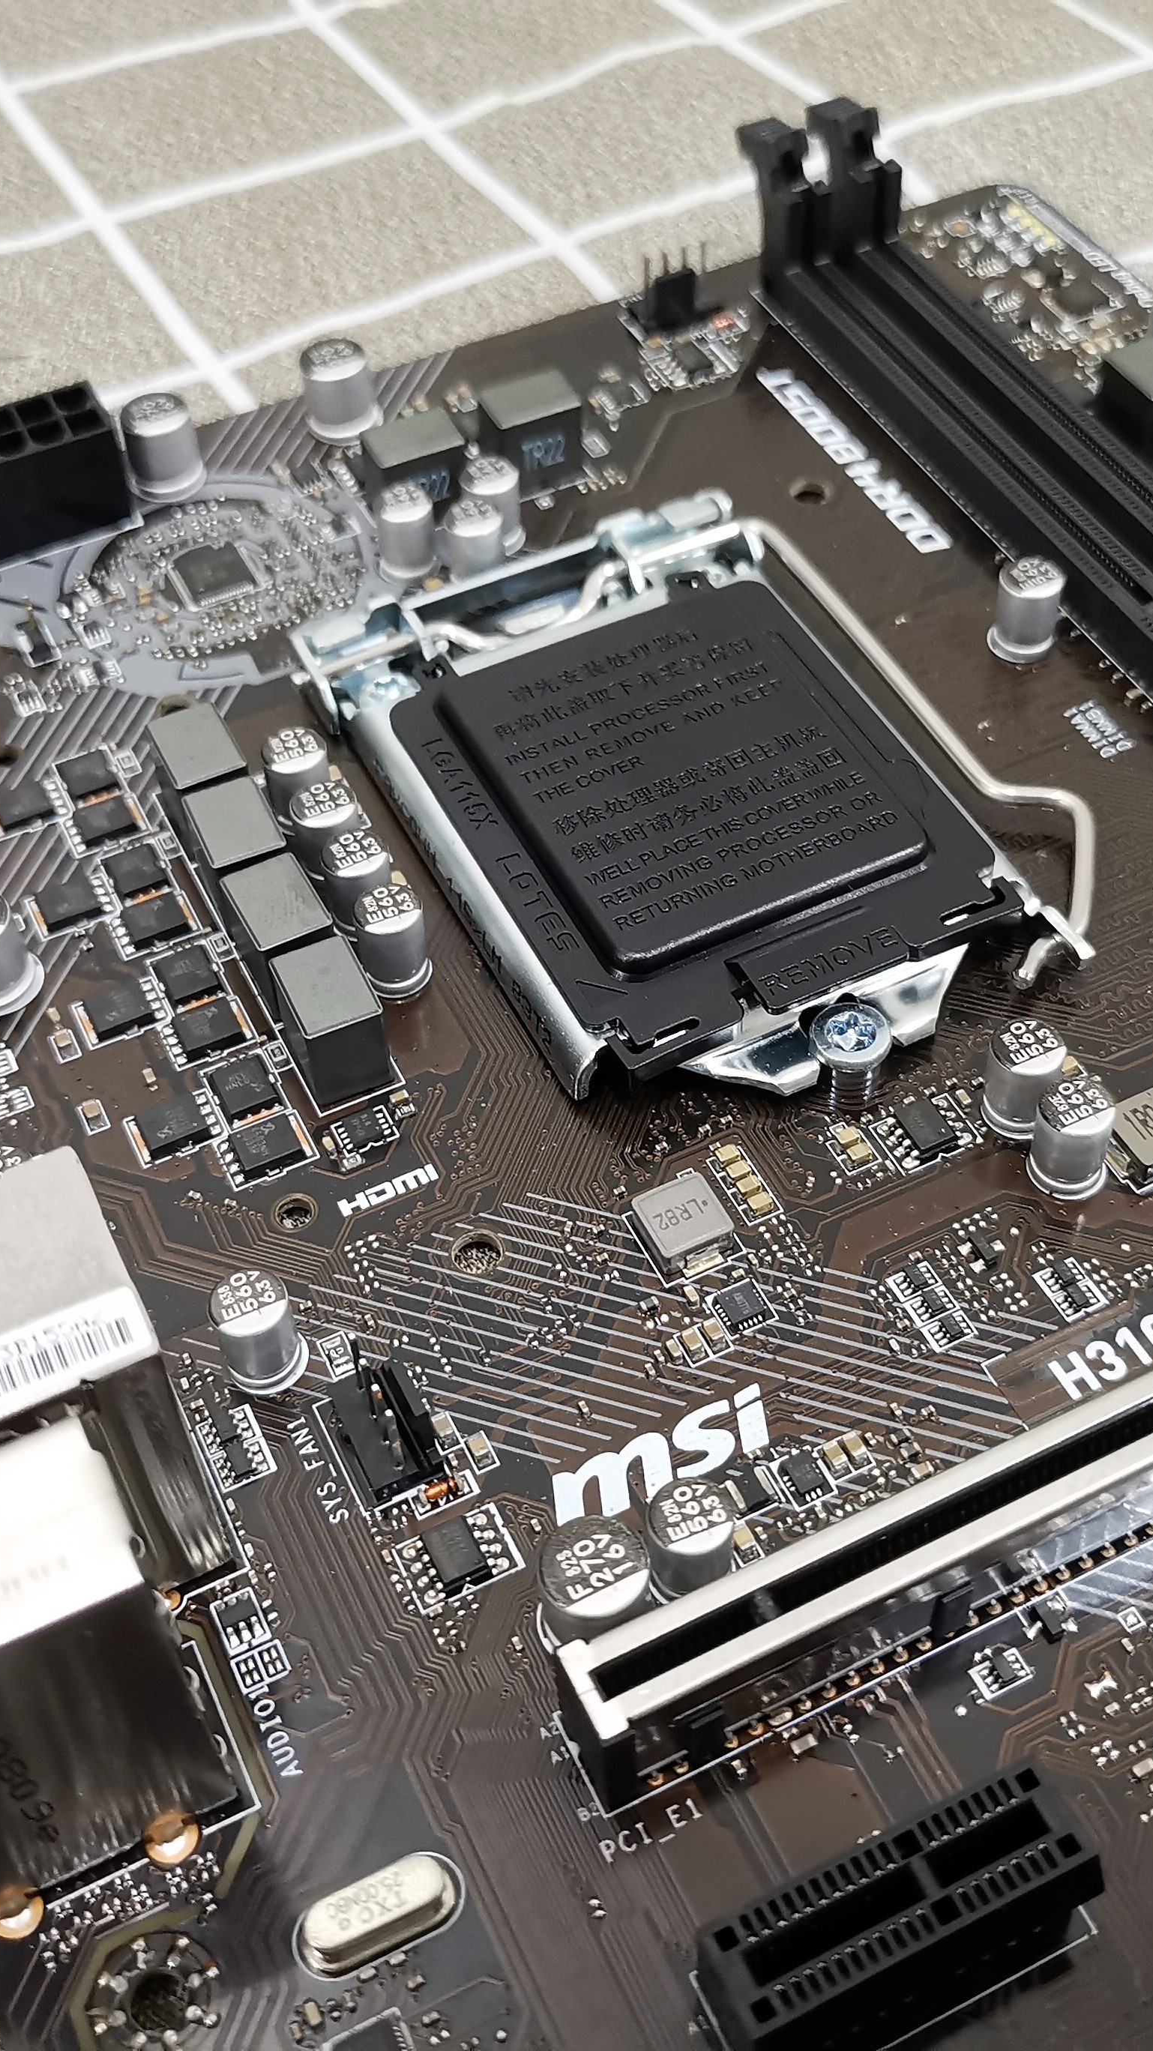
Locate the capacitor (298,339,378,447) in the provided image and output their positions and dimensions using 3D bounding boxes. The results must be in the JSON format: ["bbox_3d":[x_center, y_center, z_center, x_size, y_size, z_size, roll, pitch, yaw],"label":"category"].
[{"bbox_3d":[-0.028,-0.074,0.247,0.008,0.008,0.008,-1,51,1],"label":"capacitor"}]

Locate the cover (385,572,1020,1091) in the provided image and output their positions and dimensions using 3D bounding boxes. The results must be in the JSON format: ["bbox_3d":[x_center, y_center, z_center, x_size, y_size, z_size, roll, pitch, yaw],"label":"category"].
[{"bbox_3d":[0.010,-0.022,0.202,0.043,0.004,0.056,-22,53,-15],"label":"cover"}]

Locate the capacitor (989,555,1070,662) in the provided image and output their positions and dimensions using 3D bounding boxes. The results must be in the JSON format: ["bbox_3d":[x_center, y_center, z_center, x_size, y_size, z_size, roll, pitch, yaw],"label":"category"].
[{"bbox_3d":[0.047,-0.043,0.220,0.007,0.008,0.007,-1,51,1],"label":"capacitor"}]

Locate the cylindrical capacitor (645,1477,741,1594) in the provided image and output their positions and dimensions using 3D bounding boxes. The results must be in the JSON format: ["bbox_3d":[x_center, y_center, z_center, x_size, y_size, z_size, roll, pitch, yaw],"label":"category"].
[{"bbox_3d":[0.008,0.038,0.157,0.006,0.008,0.006,-1,51,1],"label":"cylindrical capacitor"}]

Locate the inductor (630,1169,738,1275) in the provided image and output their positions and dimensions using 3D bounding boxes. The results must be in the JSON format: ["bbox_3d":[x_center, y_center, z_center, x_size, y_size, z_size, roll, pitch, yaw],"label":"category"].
[{"bbox_3d":[0.009,0.017,0.177,0.006,0.003,0.007,-22,54,-15],"label":"inductor"}]

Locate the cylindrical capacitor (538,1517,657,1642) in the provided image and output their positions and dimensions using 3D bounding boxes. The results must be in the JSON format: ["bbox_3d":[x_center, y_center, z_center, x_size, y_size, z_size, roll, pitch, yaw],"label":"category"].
[{"bbox_3d":[0.001,0.041,0.155,0.008,0.008,0.008,-1,51,1],"label":"cylindrical capacitor"}]

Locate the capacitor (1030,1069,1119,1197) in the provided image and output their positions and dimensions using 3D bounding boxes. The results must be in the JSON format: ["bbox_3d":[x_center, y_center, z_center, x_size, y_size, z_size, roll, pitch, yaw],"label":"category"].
[{"bbox_3d":[0.041,0.009,0.178,0.006,0.008,0.006,-1,51,2],"label":"capacitor"}]

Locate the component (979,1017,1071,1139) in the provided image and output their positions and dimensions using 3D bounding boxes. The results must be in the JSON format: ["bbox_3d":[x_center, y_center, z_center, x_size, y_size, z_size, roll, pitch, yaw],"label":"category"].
[{"bbox_3d":[0.038,0.005,0.182,0.006,0.009,0.006,-1,51,1],"label":"component"}]

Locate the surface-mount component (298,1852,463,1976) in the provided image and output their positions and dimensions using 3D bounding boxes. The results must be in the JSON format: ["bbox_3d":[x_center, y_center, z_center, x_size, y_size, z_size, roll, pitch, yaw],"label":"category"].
[{"bbox_3d":[-0.013,0.059,0.143,0.011,0.003,0.004,-22,53,-15],"label":"surface-mount component"}]

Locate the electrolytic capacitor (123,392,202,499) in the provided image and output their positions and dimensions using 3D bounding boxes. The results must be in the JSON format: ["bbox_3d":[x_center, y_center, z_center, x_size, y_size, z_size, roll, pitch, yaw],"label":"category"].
[{"bbox_3d":[-0.047,-0.065,0.242,0.008,0.009,0.008,-1,51,1],"label":"electrolytic capacitor"}]

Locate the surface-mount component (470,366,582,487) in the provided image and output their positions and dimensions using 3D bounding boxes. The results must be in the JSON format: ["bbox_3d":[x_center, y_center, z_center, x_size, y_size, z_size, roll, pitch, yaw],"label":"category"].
[{"bbox_3d":[-0.005,-0.066,0.240,0.010,0.009,0.007,-22,53,-15],"label":"surface-mount component"}]

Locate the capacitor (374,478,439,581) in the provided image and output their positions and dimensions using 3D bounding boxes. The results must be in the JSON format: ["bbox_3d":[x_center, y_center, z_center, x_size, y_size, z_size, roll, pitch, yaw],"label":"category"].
[{"bbox_3d":[-0.018,-0.053,0.231,0.006,0.008,0.006,-1,51,1],"label":"capacitor"}]

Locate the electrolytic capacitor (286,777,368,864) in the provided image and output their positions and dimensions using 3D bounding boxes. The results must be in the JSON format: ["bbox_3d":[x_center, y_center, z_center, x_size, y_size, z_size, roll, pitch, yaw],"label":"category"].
[{"bbox_3d":[-0.024,-0.018,0.203,0.006,0.008,0.006,-1,51,1],"label":"electrolytic capacitor"}]

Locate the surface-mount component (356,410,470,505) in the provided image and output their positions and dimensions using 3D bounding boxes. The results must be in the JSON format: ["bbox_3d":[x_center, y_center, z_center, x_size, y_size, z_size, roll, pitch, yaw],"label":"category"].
[{"bbox_3d":[-0.017,-0.061,0.236,0.010,0.010,0.006,-22,53,-15],"label":"surface-mount component"}]

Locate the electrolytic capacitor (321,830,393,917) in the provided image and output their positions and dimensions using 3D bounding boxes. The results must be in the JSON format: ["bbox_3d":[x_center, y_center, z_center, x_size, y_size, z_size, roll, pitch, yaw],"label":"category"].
[{"bbox_3d":[-0.020,-0.013,0.199,0.006,0.008,0.006,-1,51,2],"label":"electrolytic capacitor"}]

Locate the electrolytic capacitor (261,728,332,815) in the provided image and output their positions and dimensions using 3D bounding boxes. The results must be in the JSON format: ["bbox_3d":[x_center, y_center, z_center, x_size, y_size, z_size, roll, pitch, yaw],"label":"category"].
[{"bbox_3d":[-0.027,-0.024,0.208,0.006,0.008,0.006,-1,51,1],"label":"electrolytic capacitor"}]

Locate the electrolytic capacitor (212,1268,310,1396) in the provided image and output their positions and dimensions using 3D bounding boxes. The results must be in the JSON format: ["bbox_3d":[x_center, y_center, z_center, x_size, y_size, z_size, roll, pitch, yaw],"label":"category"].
[{"bbox_3d":[-0.025,0.024,0.169,0.006,0.009,0.006,-1,51,1],"label":"electrolytic capacitor"}]

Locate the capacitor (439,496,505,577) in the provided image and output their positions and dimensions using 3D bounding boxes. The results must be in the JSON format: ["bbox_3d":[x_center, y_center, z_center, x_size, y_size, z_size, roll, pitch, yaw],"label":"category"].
[{"bbox_3d":[-0.011,-0.051,0.229,0.006,0.008,0.006,-22,53,-15],"label":"capacitor"}]

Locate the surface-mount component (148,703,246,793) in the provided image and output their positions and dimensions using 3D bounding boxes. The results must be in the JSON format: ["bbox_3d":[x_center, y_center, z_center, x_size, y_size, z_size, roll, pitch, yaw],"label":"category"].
[{"bbox_3d":[-0.036,-0.024,0.207,0.007,0.009,0.010,-22,53,-15],"label":"surface-mount component"}]

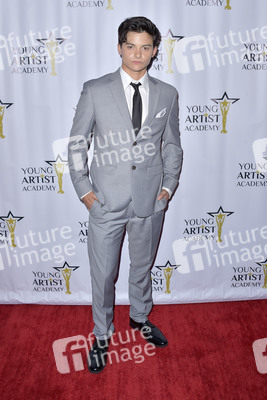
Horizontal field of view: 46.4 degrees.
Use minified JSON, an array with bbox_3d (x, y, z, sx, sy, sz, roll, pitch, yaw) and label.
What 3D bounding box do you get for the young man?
[{"bbox_3d":[-0.030,-0.002,1.646,0.580,1.760,0.400,-5,13,-17],"label":"young man"}]

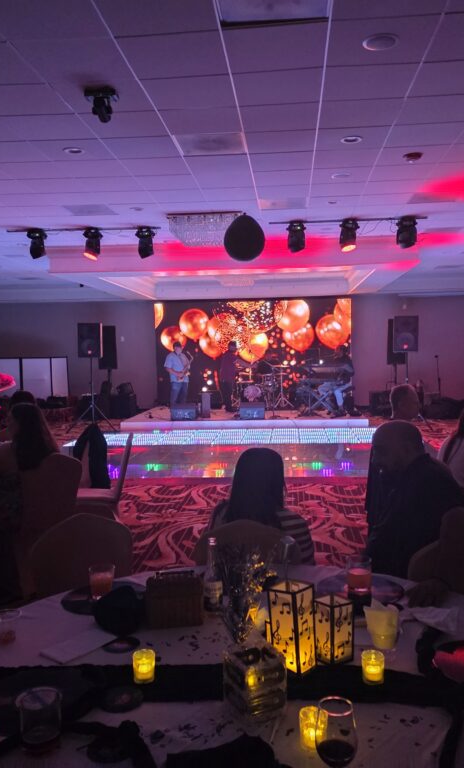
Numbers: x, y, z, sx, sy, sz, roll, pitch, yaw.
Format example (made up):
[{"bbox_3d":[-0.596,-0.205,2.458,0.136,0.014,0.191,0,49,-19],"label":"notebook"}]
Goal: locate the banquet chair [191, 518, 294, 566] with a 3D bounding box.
[{"bbox_3d":[0.087,0.962,2.890,0.450,0.910,0.570,-1,3,8],"label":"banquet chair"}]

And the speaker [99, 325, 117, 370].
[{"bbox_3d":[-3.013,-0.878,16.600,0.420,1.030,0.420,-1,3,5],"label":"speaker"}]

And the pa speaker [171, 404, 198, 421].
[{"bbox_3d":[-0.960,0.550,13.735,0.540,0.320,0.420,-1,3,5],"label":"pa speaker"}]

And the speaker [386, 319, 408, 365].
[{"bbox_3d":[3.599,-0.910,14.814,0.420,0.980,0.420,-1,3,11],"label":"speaker"}]

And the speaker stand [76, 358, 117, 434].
[{"bbox_3d":[-2.765,0.209,13.363,0.920,1.490,0.860,-1,3,5],"label":"speaker stand"}]

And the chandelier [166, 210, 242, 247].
[{"bbox_3d":[-0.307,-2.098,9.326,0.975,0.290,0.970,-1,3,5],"label":"chandelier"}]

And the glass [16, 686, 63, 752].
[{"bbox_3d":[-0.406,0.716,1.444,0.094,0.100,0.094,-1,3,5],"label":"glass"}]

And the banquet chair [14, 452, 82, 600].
[{"bbox_3d":[-1.351,0.915,4.688,0.460,0.930,0.580,-3,3,-36],"label":"banquet chair"}]

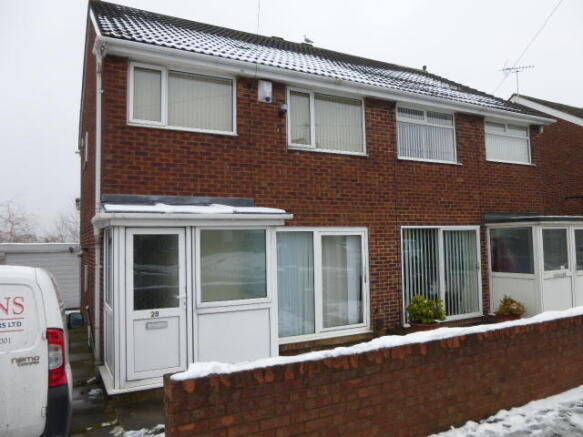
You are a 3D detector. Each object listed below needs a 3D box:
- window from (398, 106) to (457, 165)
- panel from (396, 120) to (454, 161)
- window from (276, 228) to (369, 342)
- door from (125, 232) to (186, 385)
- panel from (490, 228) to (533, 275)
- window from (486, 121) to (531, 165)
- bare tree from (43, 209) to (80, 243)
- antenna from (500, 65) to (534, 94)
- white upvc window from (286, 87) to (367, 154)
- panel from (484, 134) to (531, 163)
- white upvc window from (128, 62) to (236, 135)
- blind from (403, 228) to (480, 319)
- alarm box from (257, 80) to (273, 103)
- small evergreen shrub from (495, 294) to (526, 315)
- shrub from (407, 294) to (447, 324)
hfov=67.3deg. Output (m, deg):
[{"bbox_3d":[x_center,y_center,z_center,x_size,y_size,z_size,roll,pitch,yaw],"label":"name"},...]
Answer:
[{"bbox_3d":[3.047,-1.839,9.734,1.622,1.066,0.080,0,-3,-27],"label":"window"},{"bbox_3d":[3.001,-1.677,9.588,1.584,0.778,0.030,0,-3,-27],"label":"panel"},{"bbox_3d":[0.595,1.212,8.308,1.894,1.850,0.090,0,-3,-27],"label":"window"},{"bbox_3d":[-1.715,1.075,5.604,0.745,1.870,0.070,0,-3,-28],"label":"door"},{"bbox_3d":[4.881,0.720,9.719,0.030,0.972,1.037,0,-3,-27],"label":"panel"},{"bbox_3d":[5.452,-1.891,10.988,1.680,0.950,0.080,0,-3,-28],"label":"window"},{"bbox_3d":[-15.418,1.676,30.000,3.600,4.706,3.600,0,-3,-27],"label":"bare tree"},{"bbox_3d":[9.189,-5.631,17.800,1.280,1.220,0.400,-2,-3,21],"label":"antenna"},{"bbox_3d":[0.710,-1.834,8.407,1.752,1.158,0.080,0,-3,-27],"label":"white upvc window"},{"bbox_3d":[5.367,-1.721,10.831,1.630,0.650,0.050,0,-3,-28],"label":"panel"},{"bbox_3d":[-1.699,-1.904,7.070,1.740,0.985,0.100,0,-3,-28],"label":"white upvc window"},{"bbox_3d":[3.336,1.197,9.569,2.420,2.070,0.100,0,-3,-28],"label":"blind"},{"bbox_3d":[-0.456,-2.205,7.644,0.235,0.350,0.090,0,-3,-28],"label":"alarm box"},{"bbox_3d":[4.559,1.803,9.063,0.570,0.460,0.550,0,-3,-28],"label":"small evergreen shrub"},{"bbox_3d":[2.676,1.804,8.679,0.660,0.550,0.620,-1,-3,0],"label":"shrub"}]

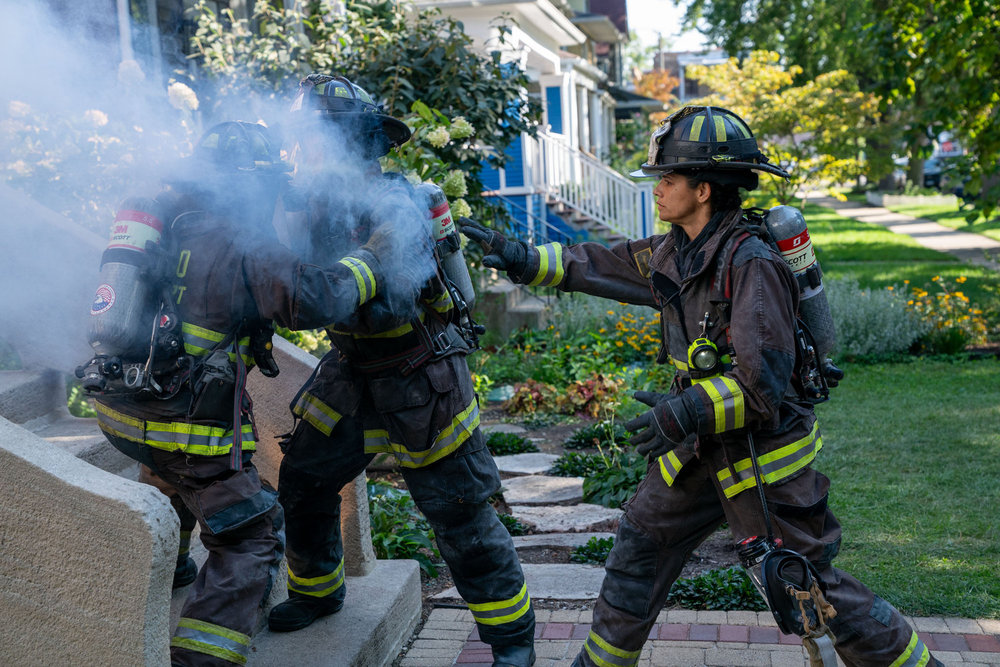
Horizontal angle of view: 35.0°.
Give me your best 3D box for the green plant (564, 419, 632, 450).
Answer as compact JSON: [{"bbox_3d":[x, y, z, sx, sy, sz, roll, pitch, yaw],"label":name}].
[{"bbox_3d":[0.531,0.514,8.358,0.390,0.140,0.350,0,7,4],"label":"green plant"}]

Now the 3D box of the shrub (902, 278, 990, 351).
[{"bbox_3d":[3.491,-0.165,12.317,0.680,0.580,0.600,2,7,16],"label":"shrub"}]

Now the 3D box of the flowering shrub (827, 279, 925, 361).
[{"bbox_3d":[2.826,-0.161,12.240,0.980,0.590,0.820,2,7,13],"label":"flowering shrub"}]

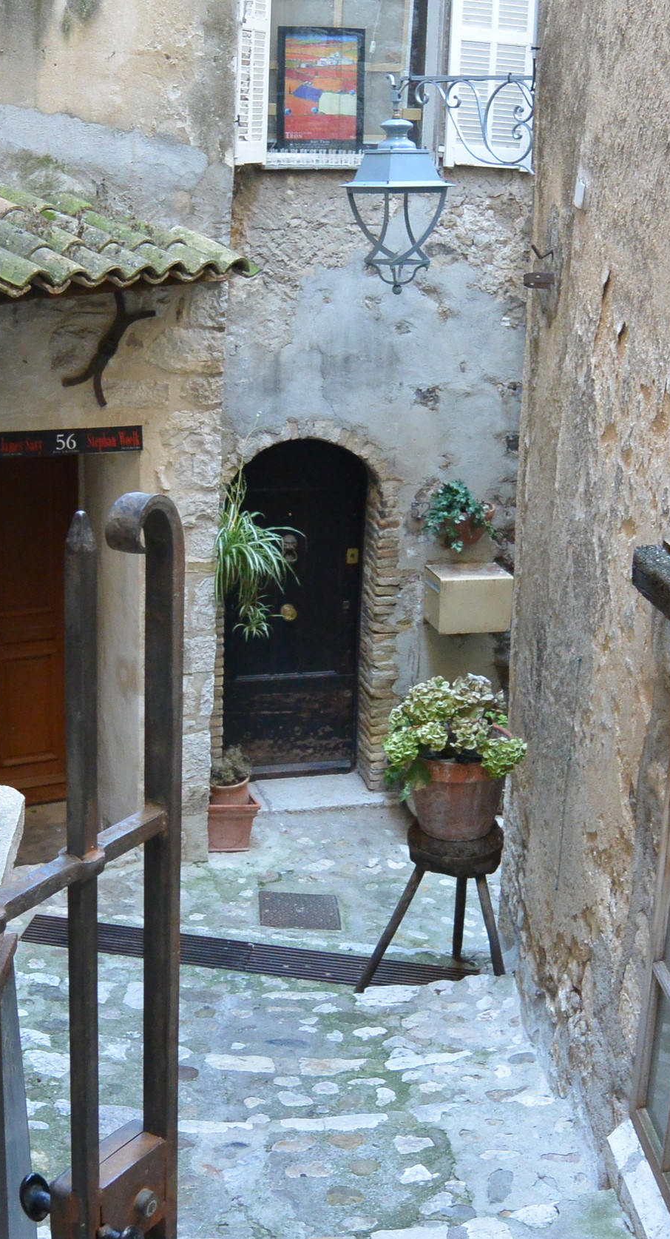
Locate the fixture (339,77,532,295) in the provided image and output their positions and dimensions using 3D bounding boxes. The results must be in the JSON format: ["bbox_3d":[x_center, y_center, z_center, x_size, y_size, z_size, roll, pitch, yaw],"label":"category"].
[{"bbox_3d":[0.412,-1.741,5.950,0.740,0.860,0.430,1,18,-5],"label":"fixture"}]

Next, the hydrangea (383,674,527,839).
[{"bbox_3d":[0.499,0.555,6.100,0.560,0.633,0.500,2,18,0],"label":"hydrangea"}]

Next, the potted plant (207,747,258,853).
[{"bbox_3d":[-0.539,0.883,7.494,0.260,0.500,0.260,-4,19,-18],"label":"potted plant"}]

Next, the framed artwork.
[{"bbox_3d":[-0.063,-2.448,6.892,0.420,0.545,0.025,-4,19,-18],"label":"framed artwork"}]

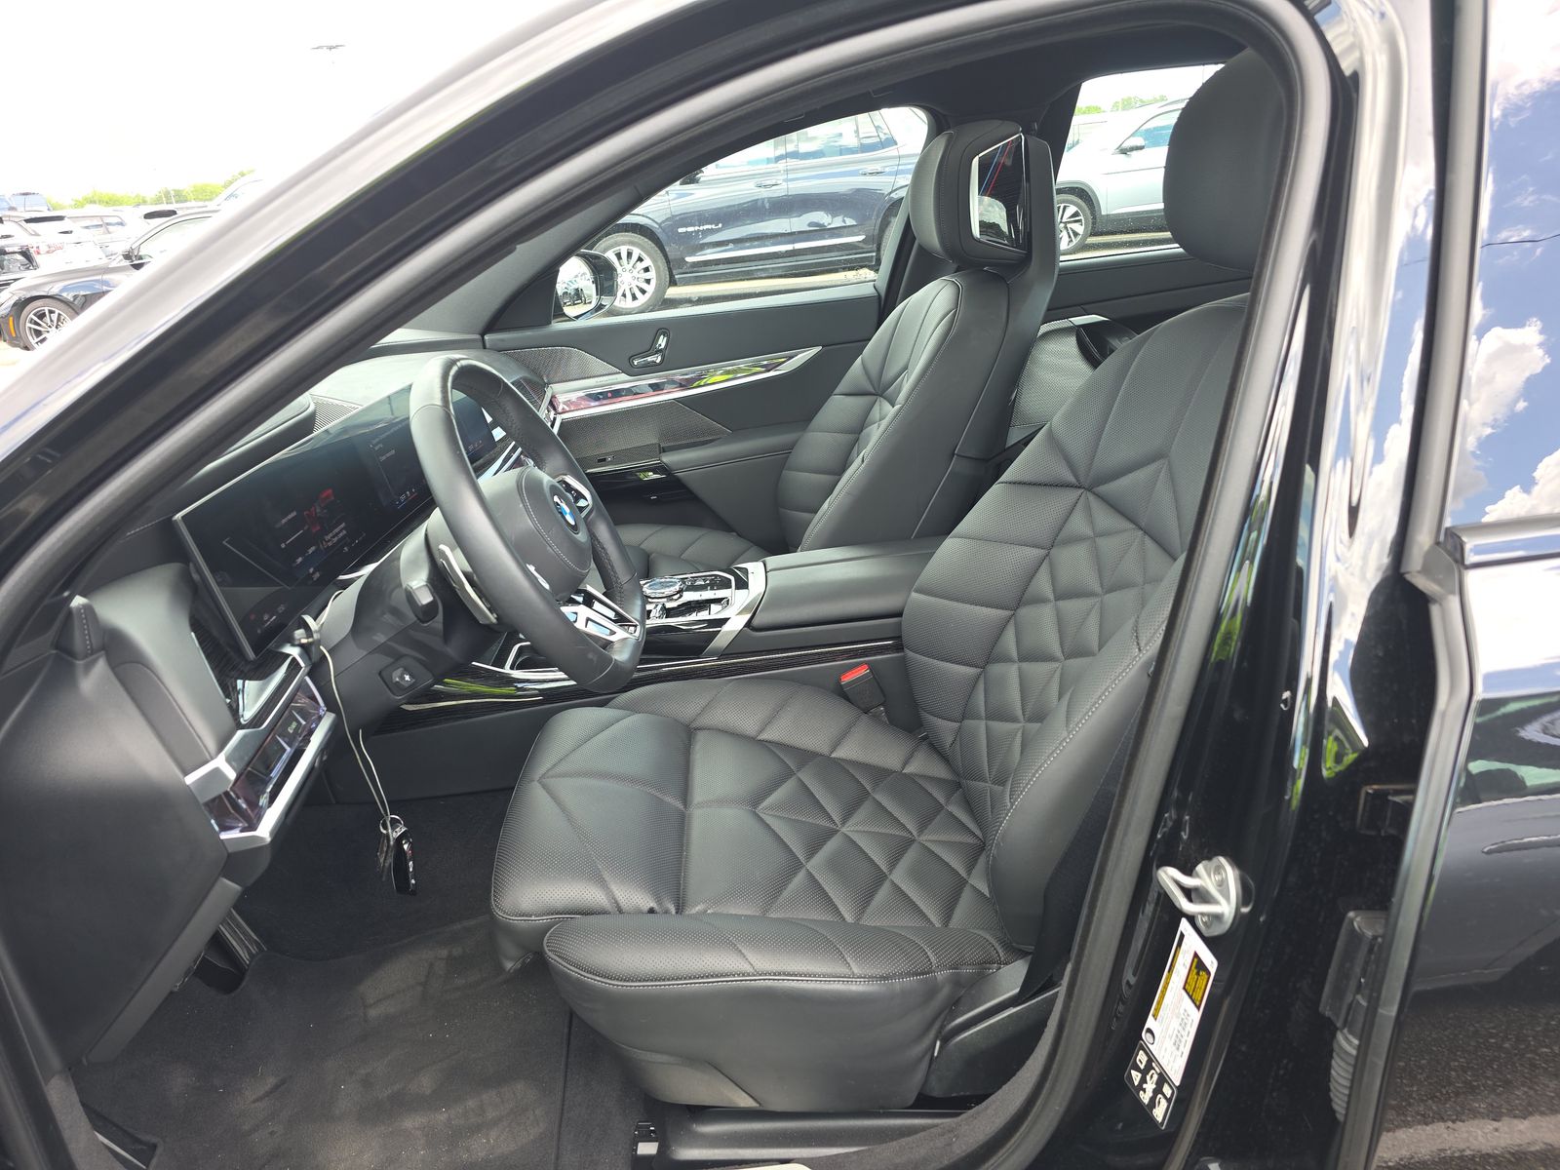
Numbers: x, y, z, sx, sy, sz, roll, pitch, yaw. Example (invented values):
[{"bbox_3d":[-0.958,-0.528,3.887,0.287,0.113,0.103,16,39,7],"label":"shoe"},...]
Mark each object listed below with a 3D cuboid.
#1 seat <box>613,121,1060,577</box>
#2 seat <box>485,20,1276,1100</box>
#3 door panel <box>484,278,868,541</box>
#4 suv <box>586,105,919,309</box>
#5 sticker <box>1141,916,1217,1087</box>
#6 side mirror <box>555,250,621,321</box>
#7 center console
[{"bbox_3d":[-0.045,-0.262,1.821,0.960,0.950,0.570,-6,21,-1],"label":"seat"},{"bbox_3d":[0.143,-0.008,1.113,0.970,0.950,0.570,-6,21,-1],"label":"seat"},{"bbox_3d":[-0.170,-0.272,2.165,0.880,0.580,0.140,-6,21,-1],"label":"door panel"},{"bbox_3d":[-0.134,-4.334,11.695,5.330,1.940,2.060,-9,23,-9],"label":"suv"},{"bbox_3d":[0.282,0.295,0.732,0.004,0.108,0.042,2,22,-16],"label":"sticker"},{"bbox_3d":[-0.436,-0.659,2.287,0.140,0.165,0.230,0,22,13],"label":"side mirror"},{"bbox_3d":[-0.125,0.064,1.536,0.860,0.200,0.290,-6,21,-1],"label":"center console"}]

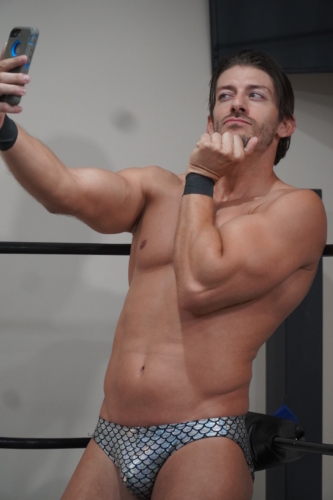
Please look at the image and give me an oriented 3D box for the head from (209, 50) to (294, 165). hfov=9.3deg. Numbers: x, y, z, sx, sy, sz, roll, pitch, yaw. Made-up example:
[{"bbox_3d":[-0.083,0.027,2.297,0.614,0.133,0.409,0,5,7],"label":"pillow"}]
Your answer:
[{"bbox_3d":[0.174,-0.291,4.200,0.180,0.240,0.220,1,-23,18],"label":"head"}]

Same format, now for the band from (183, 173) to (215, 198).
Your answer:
[{"bbox_3d":[0.064,-0.128,4.080,0.062,0.045,0.053,5,-14,14],"label":"band"}]

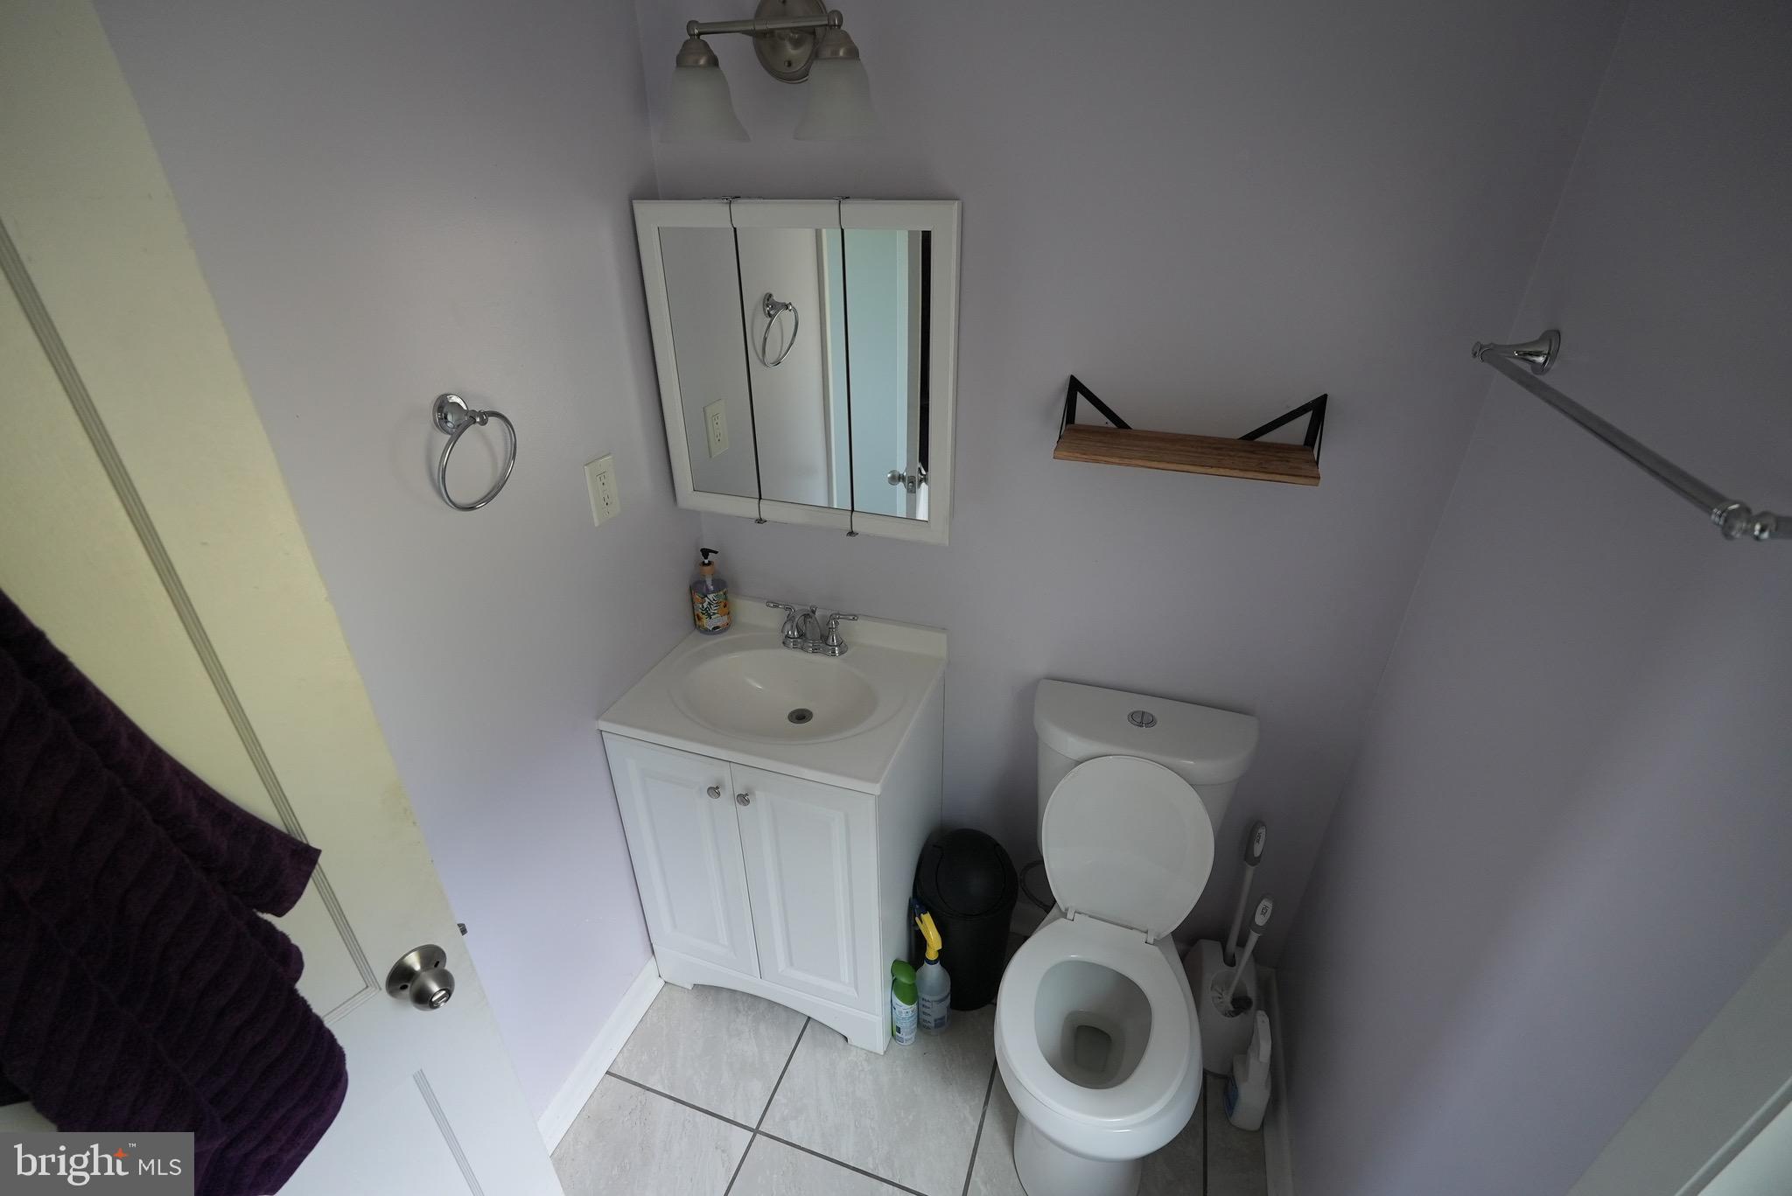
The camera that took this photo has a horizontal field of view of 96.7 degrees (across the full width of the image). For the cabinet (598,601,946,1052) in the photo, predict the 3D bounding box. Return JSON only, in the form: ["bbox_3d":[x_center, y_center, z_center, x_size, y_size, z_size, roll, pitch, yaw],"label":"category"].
[{"bbox_3d":[-0.240,0.521,1.913,0.606,0.897,0.461,9,30,17],"label":"cabinet"}]

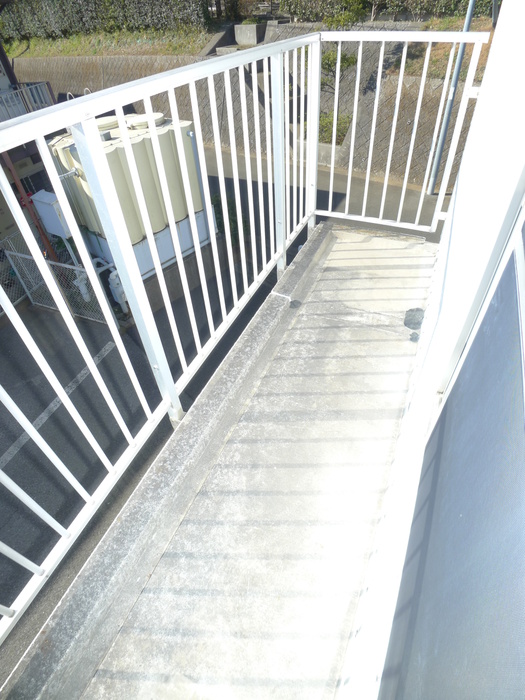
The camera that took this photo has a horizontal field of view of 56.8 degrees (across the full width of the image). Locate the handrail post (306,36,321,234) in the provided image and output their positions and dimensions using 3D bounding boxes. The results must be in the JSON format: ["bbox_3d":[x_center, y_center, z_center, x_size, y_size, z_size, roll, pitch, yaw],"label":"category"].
[{"bbox_3d":[0.309,-1.226,2.925,0.048,1.090,0.048,11,40,17],"label":"handrail post"}]

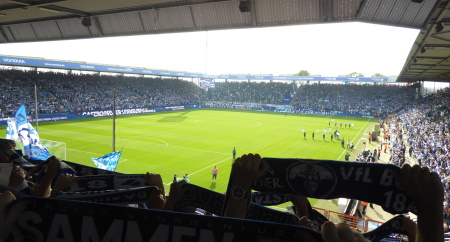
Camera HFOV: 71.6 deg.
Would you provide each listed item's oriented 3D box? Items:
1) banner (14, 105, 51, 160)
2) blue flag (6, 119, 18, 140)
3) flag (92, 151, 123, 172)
[{"bbox_3d":[-14.120,0.816,23.000,2.300,4.000,0.800,0,6,-18],"label":"banner"},{"bbox_3d":[-16.286,0.683,24.000,0.950,1.750,0.400,0,6,-18],"label":"blue flag"},{"bbox_3d":[-7.690,2.679,20.500,1.850,1.450,0.500,0,6,-12],"label":"flag"}]

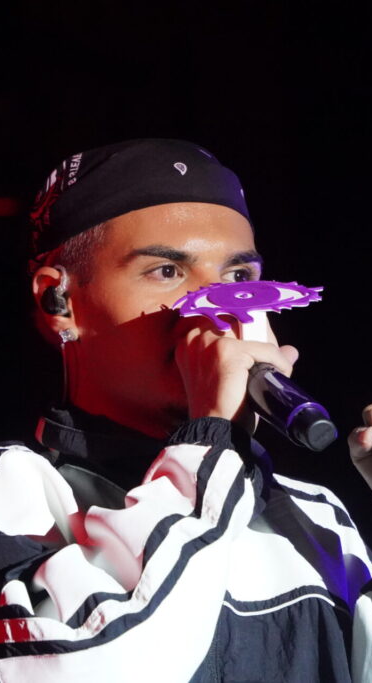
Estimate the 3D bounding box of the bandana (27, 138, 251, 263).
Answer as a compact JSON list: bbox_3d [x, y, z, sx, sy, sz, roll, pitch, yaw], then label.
[{"bbox_3d":[-0.040,-0.119,5.000,0.170,0.114,0.213,4,-3,-33],"label":"bandana"}]

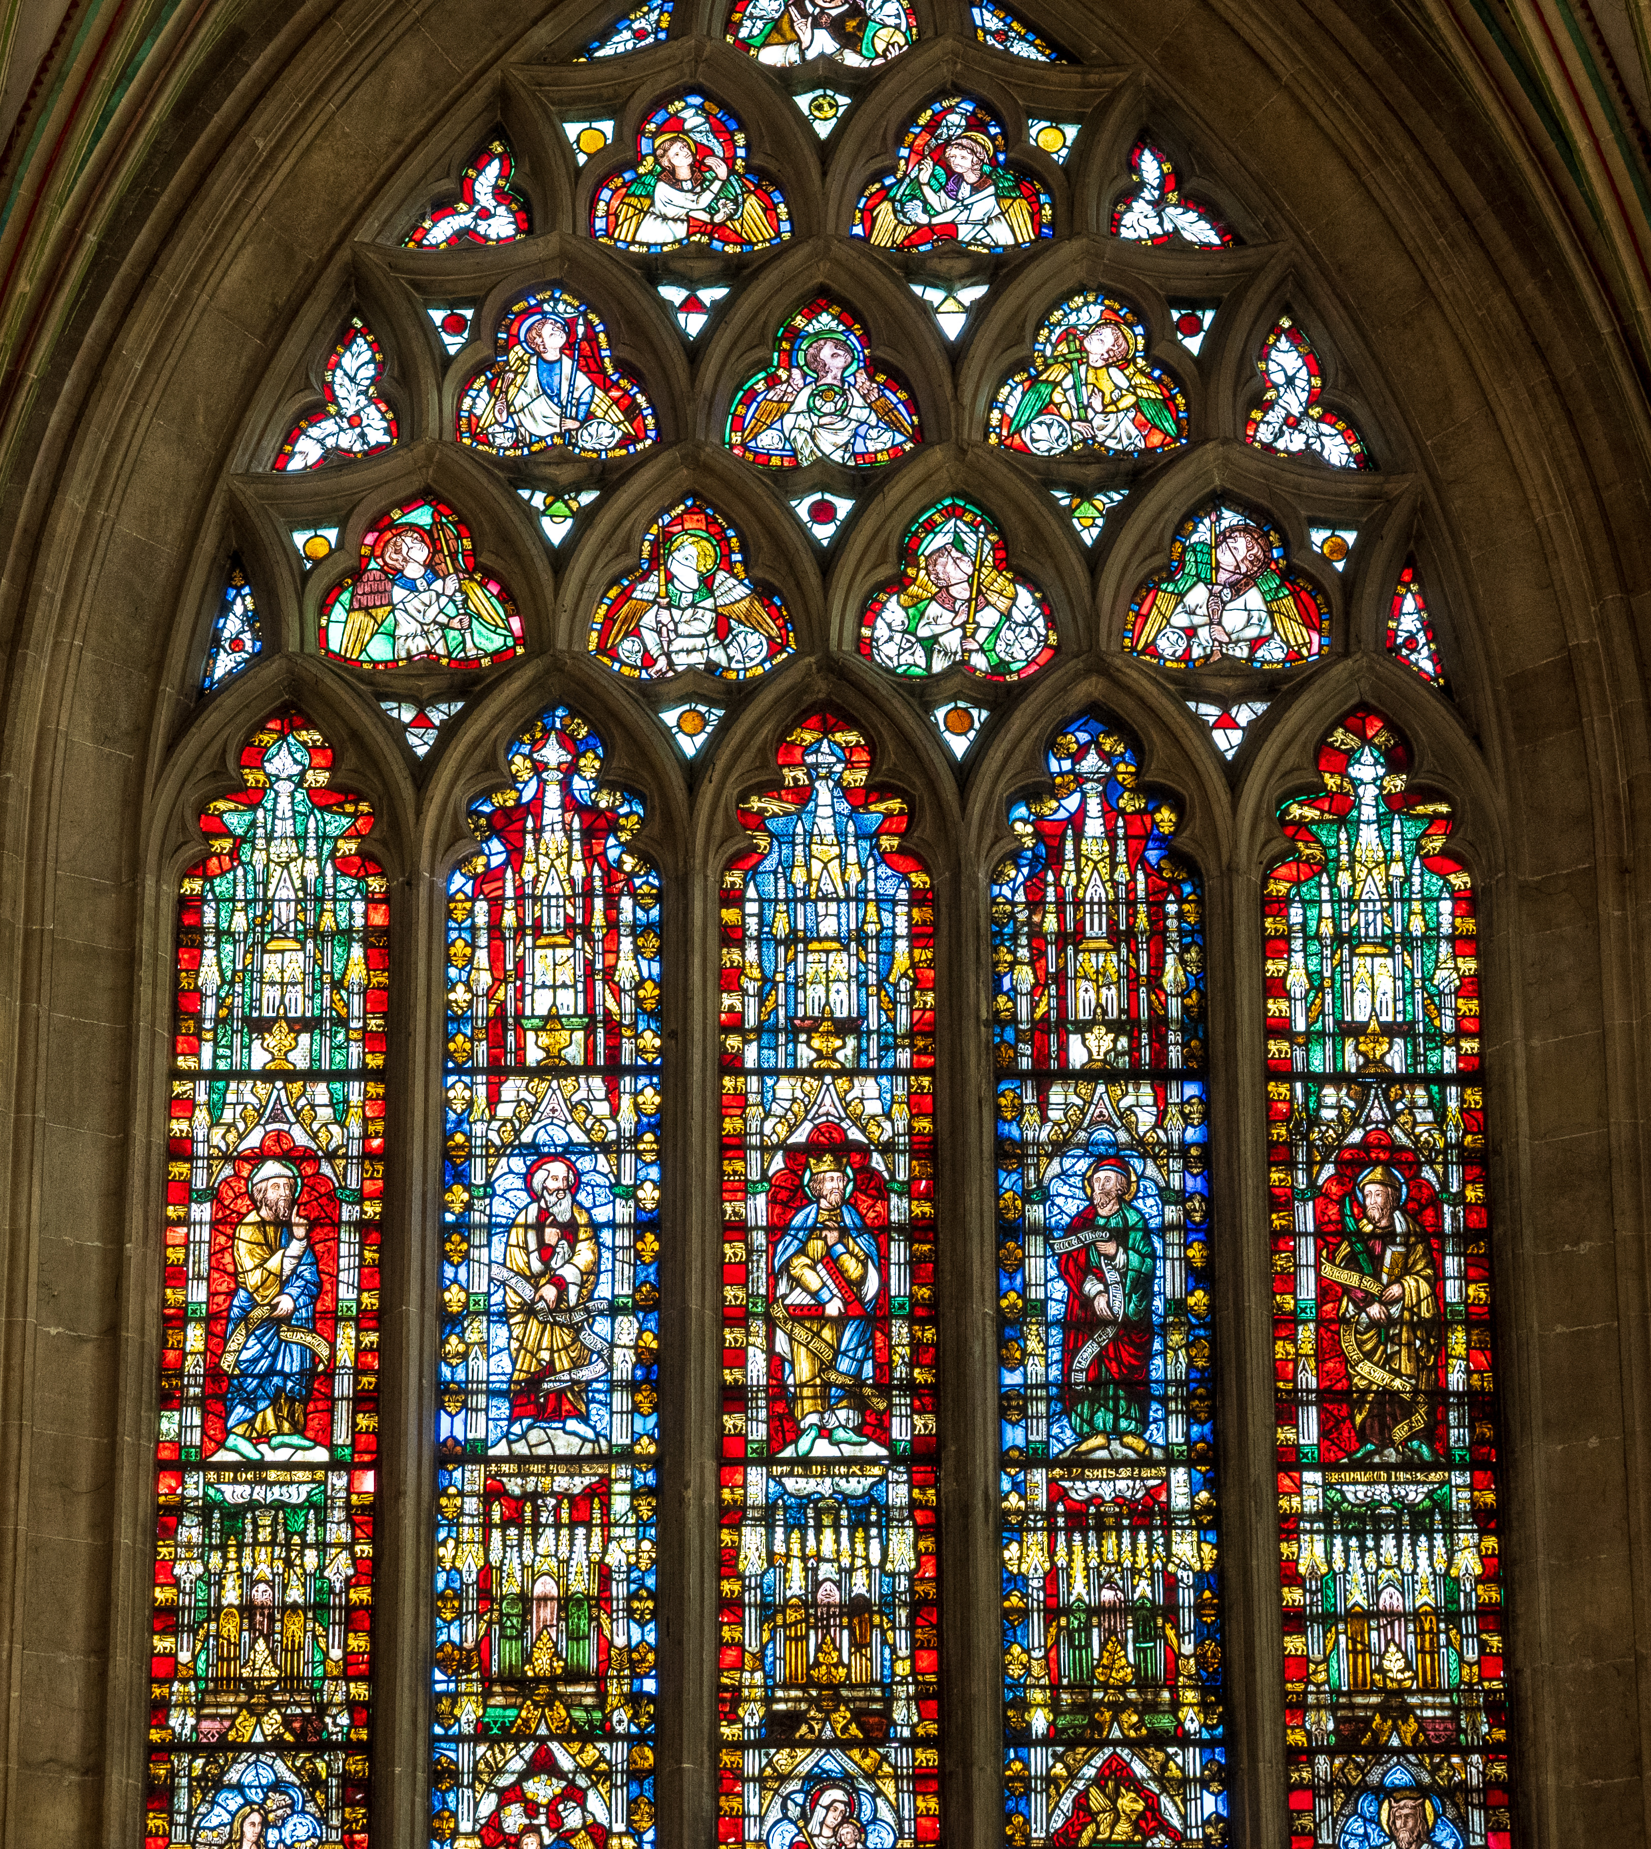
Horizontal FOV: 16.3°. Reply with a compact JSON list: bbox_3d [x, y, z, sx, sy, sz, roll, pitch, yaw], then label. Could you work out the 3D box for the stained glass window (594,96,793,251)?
[{"bbox_3d":[-0.401,-2.282,17.547,0.599,0.518,0.080,0,-19,-1],"label":"stained glass window"}]

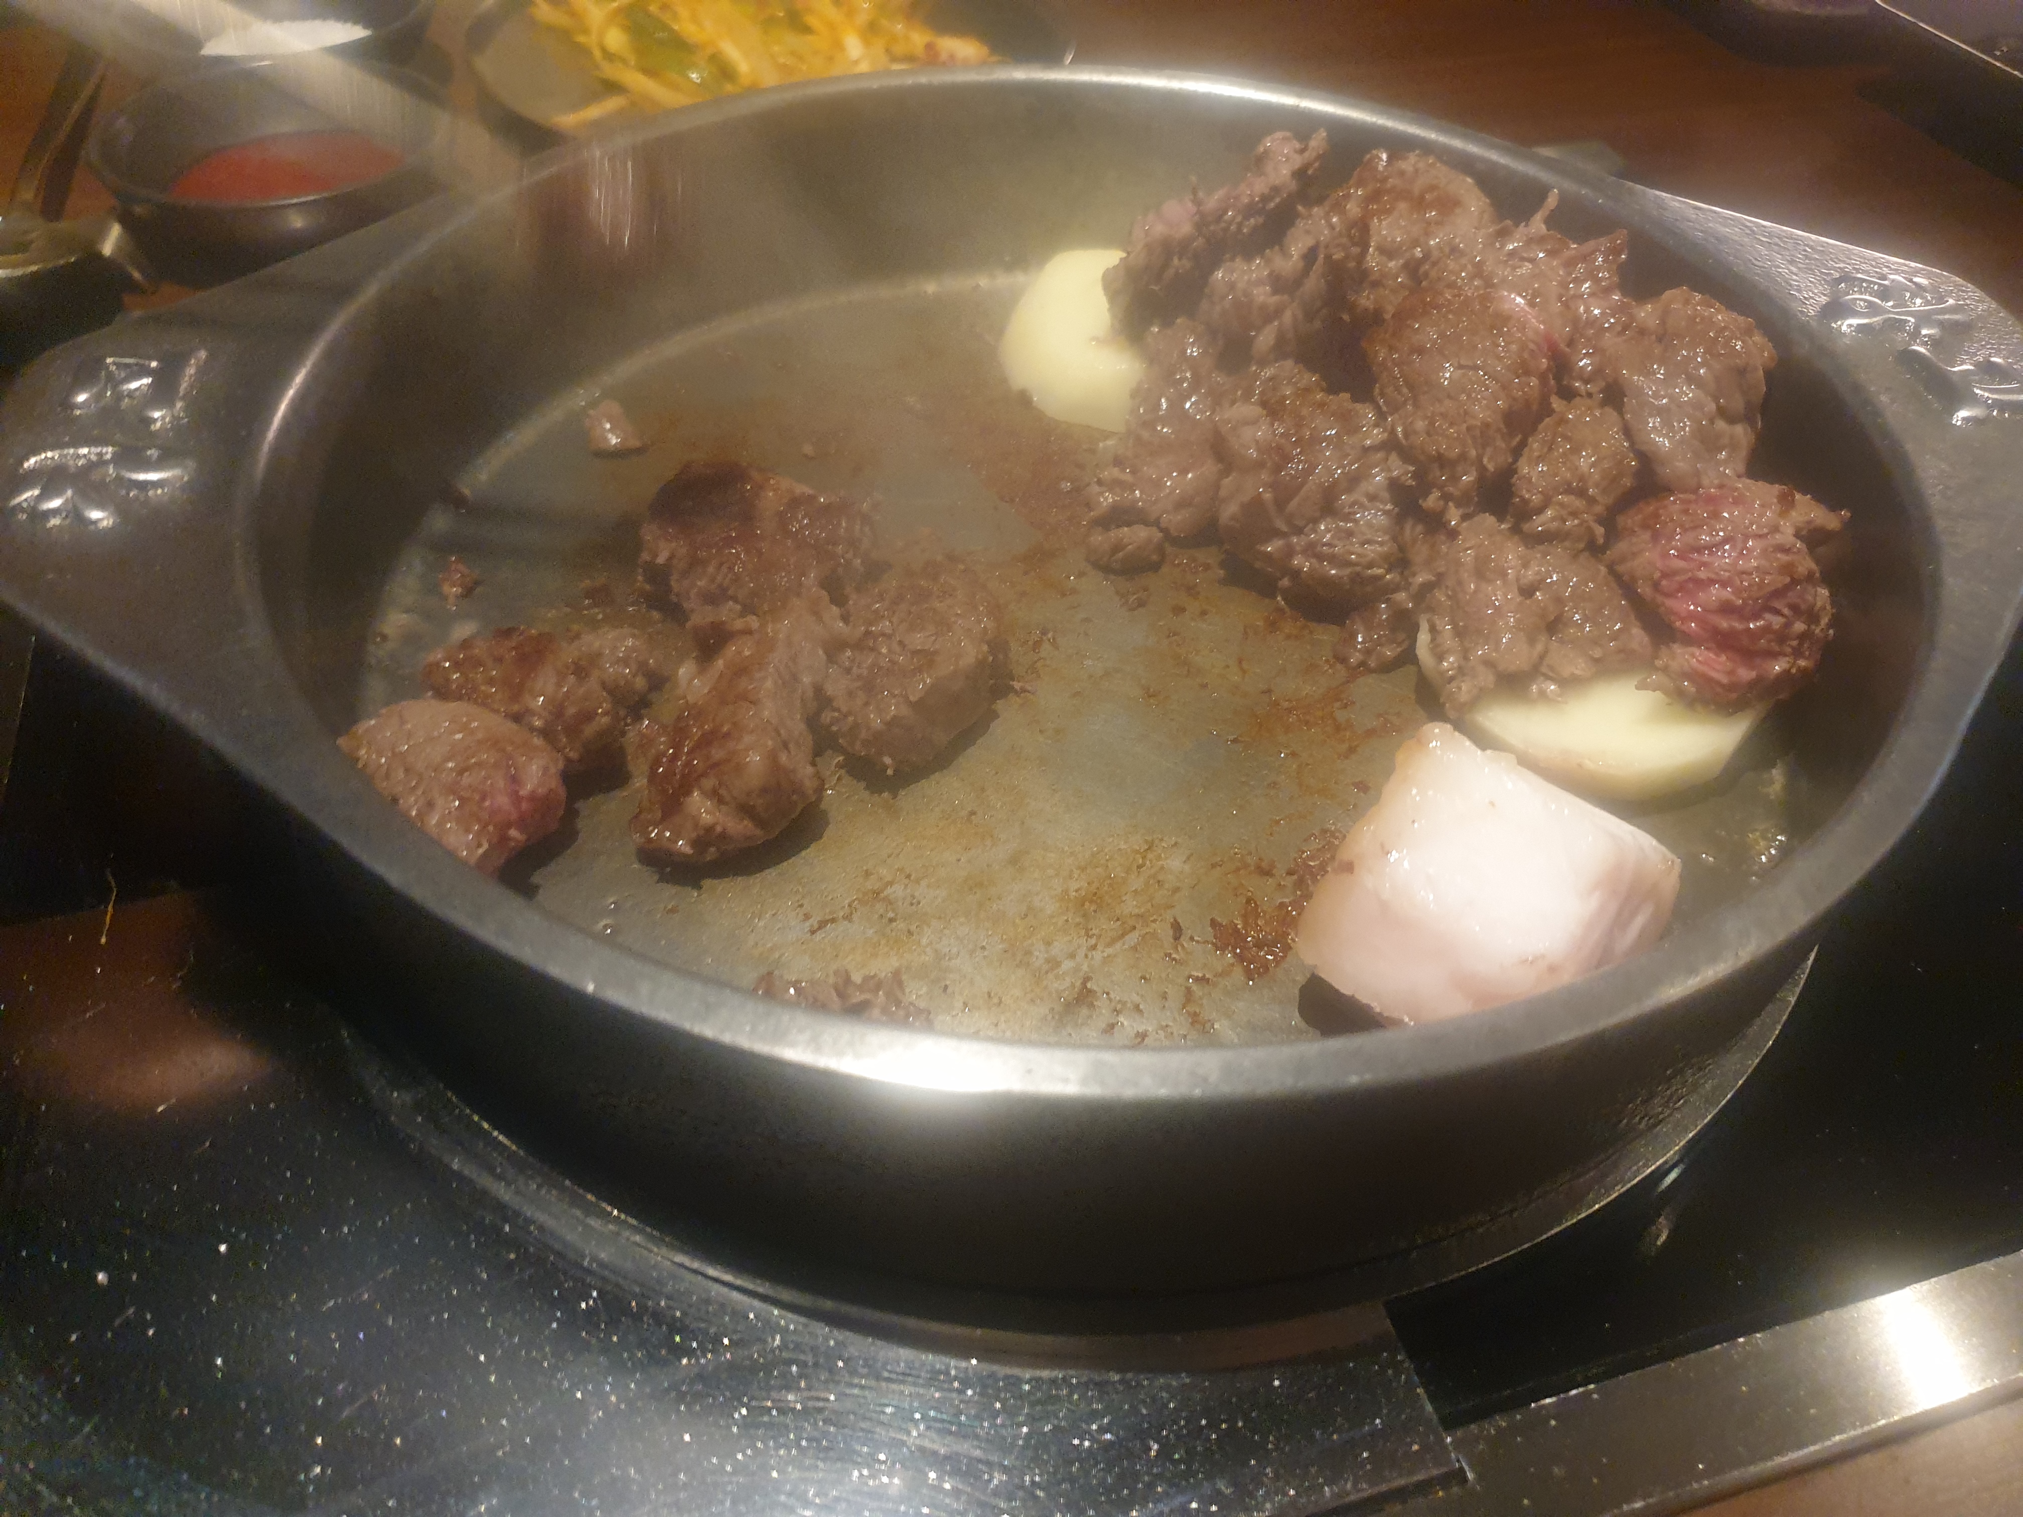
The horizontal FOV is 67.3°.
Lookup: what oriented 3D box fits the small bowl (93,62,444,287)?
[{"bbox_3d":[-0.205,-0.162,0.433,0.096,0.035,0.096,1,45,-1],"label":"small bowl"}]

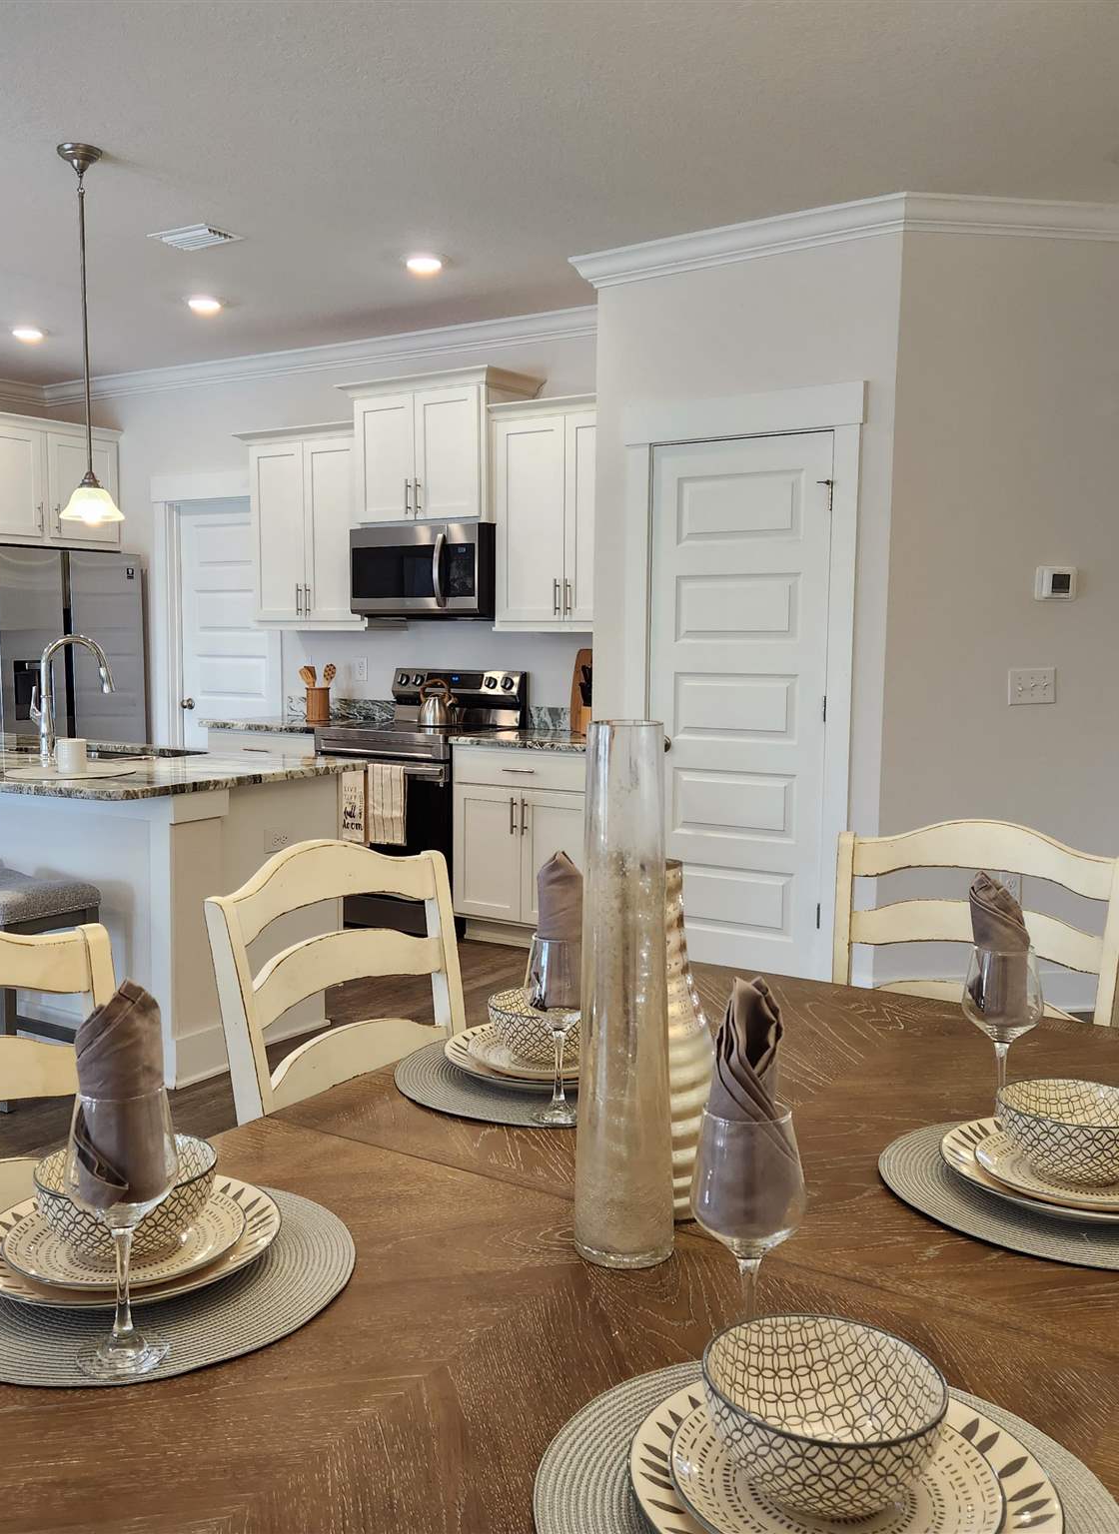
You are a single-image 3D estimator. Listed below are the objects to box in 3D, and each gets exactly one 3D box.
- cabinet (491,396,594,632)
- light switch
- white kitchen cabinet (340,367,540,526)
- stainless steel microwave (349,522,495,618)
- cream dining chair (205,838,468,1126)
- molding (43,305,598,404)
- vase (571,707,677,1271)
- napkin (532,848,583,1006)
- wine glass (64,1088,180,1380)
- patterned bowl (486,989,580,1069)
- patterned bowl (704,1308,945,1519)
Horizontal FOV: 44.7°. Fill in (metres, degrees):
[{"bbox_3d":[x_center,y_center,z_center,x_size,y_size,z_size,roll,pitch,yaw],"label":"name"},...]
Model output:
[{"bbox_3d":[0.095,-1.082,5.921,0.770,0.980,0.370,4,7,33],"label":"cabinet"},{"bbox_3d":[1.629,-0.274,4.671,0.162,0.114,0.014,-1,6,-11],"label":"light switch"},{"bbox_3d":[-0.543,-1.420,6.189,0.870,0.635,0.440,4,7,34],"label":"white kitchen cabinet"},{"bbox_3d":[-0.559,-0.900,6.325,0.760,0.420,0.410,4,7,34],"label":"stainless steel microwave"},{"bbox_3d":[-0.110,0.642,1.864,0.590,1.040,0.490,4,7,33],"label":"cream dining chair"},{"bbox_3d":[-1.344,-2.057,6.944,4.080,0.110,0.085,4,7,34],"label":"molding"},{"bbox_3d":[0.060,0.198,1.208,0.090,0.474,0.090,0,6,0],"label":"vase"},{"bbox_3d":[0.002,0.187,1.522,0.058,0.180,0.063,4,7,33],"label":"napkin"},{"bbox_3d":[-0.342,0.360,1.065,0.085,0.217,0.085,0,6,0],"label":"wine glass"},{"bbox_3d":[-0.016,0.331,1.720,0.152,0.069,0.152,0,6,0],"label":"patterned bowl"},{"bbox_3d":[0.172,0.427,0.888,0.152,0.065,0.152,0,6,0],"label":"patterned bowl"}]

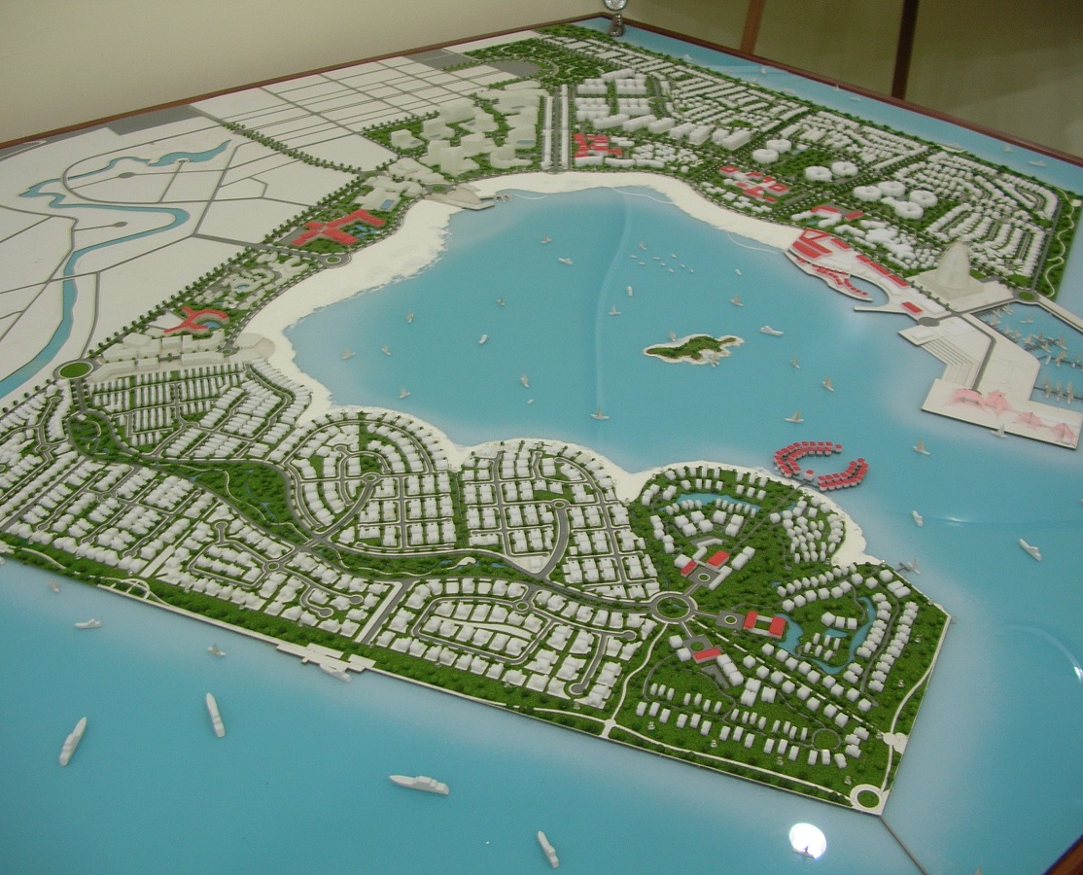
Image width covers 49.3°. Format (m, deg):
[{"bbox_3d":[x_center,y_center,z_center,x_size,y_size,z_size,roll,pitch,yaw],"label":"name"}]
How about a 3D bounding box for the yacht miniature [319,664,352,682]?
[{"bbox_3d":[-0.208,0.237,1.190,0.038,0.008,0.008,17,38,23],"label":"yacht miniature"}]

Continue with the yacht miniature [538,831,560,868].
[{"bbox_3d":[0.006,0.355,1.019,0.007,0.008,0.036,-13,36,-19],"label":"yacht miniature"}]

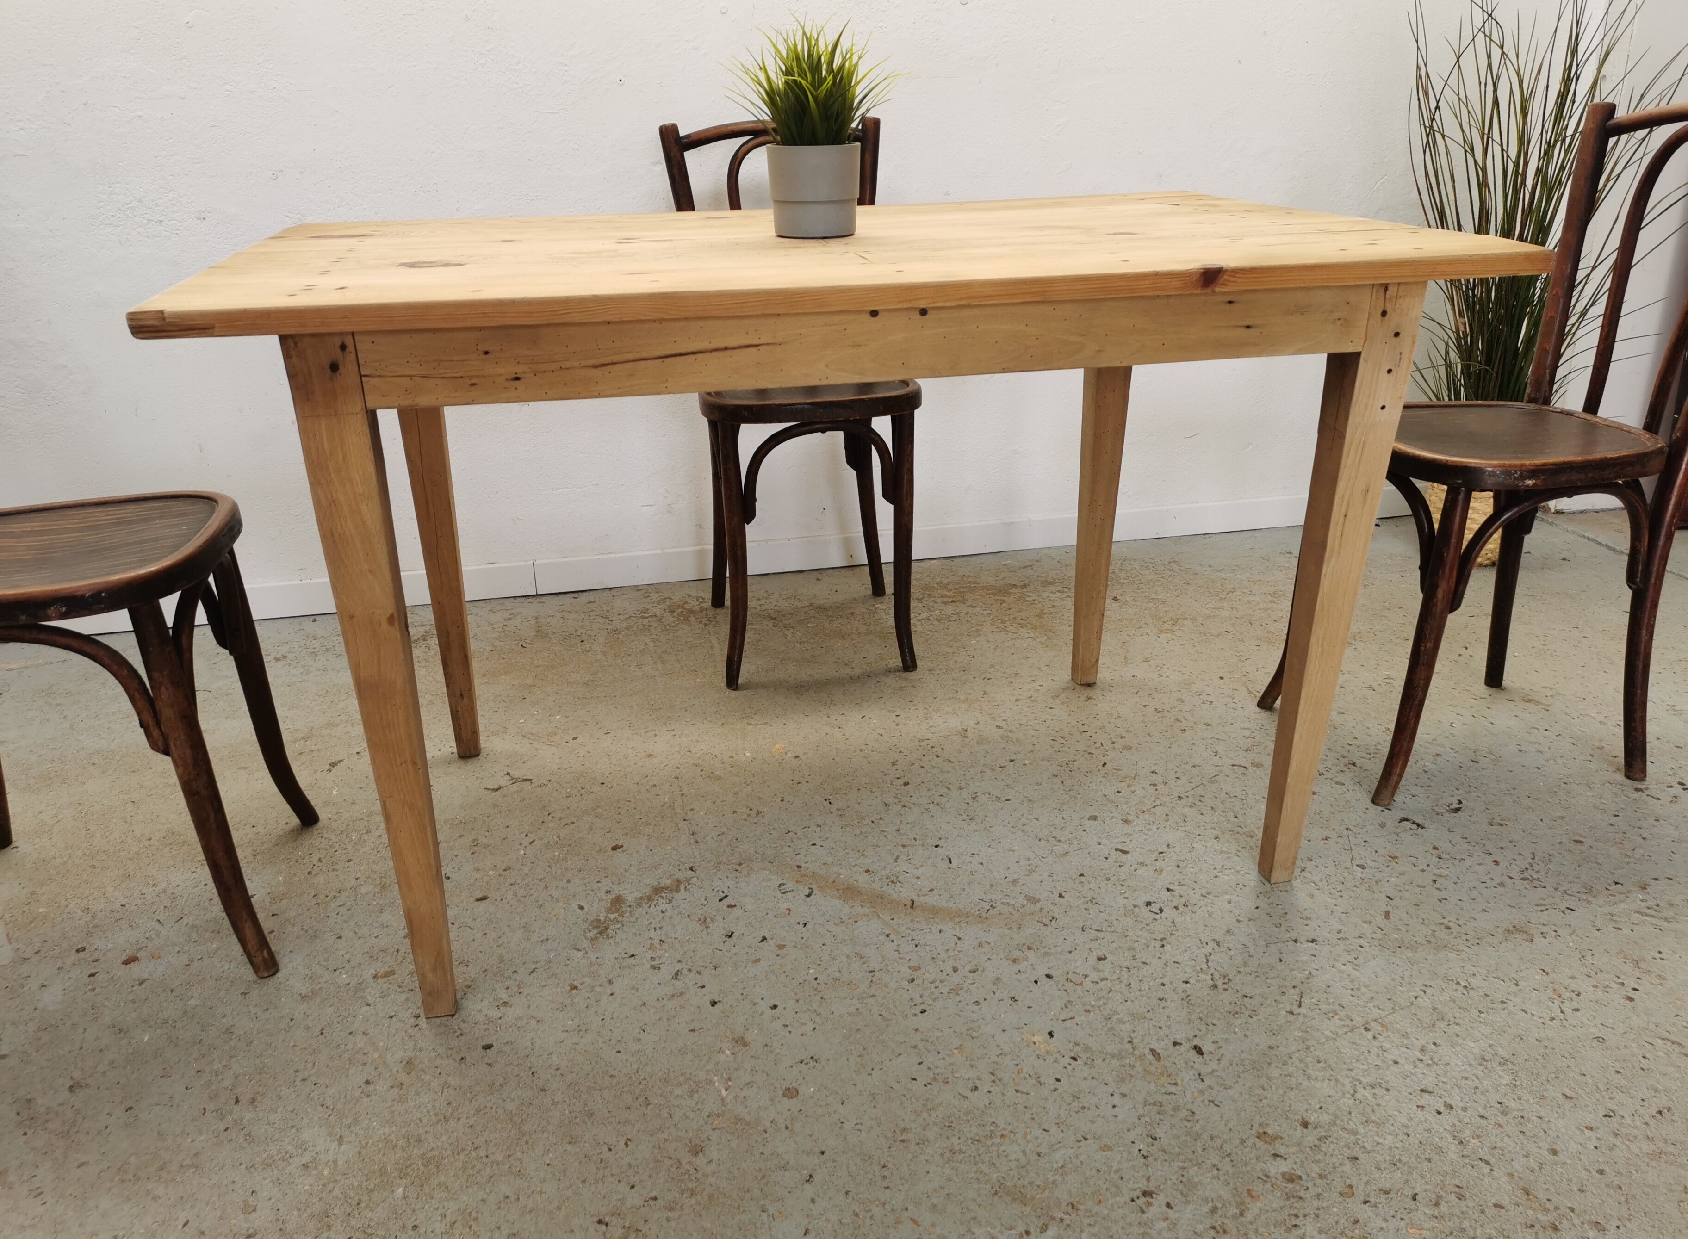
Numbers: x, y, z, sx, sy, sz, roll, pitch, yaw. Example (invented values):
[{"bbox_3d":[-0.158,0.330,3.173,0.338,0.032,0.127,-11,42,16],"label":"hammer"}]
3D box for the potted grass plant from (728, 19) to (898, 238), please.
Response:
[{"bbox_3d":[-0.032,-0.558,1.501,0.191,0.226,0.186,-5,23,-11],"label":"potted grass plant"}]

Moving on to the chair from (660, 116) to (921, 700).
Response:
[{"bbox_3d":[-0.075,-0.383,2.246,0.393,0.874,0.453,-5,22,-9],"label":"chair"}]

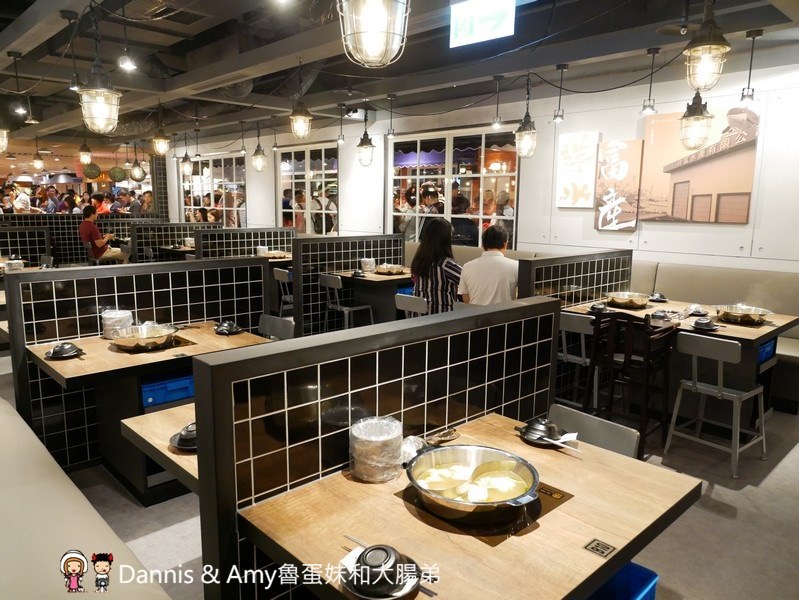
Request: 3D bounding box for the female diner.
[{"bbox_3d":[0.364,0.025,4.519,0.632,1.372,0.490,-8,14,-42],"label":"female diner"}]

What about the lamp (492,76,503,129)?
[{"bbox_3d":[0.982,-1.976,5.542,0.102,0.502,0.102,-8,14,-42],"label":"lamp"}]

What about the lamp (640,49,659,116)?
[{"bbox_3d":[2.015,-1.741,4.428,0.102,0.505,0.102,-8,14,-42],"label":"lamp"}]

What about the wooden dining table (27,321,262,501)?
[{"bbox_3d":[-1.307,0.601,2.998,1.020,0.736,0.704,-8,14,-42],"label":"wooden dining table"}]

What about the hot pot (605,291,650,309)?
[{"bbox_3d":[1.737,0.005,4.221,0.342,0.073,0.367,1,10,0],"label":"hot pot"}]

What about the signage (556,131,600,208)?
[{"bbox_3d":[1.766,-1.291,5.519,0.041,0.724,0.439,-8,14,-42],"label":"signage"}]

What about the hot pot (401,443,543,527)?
[{"bbox_3d":[0.194,0.482,1.444,0.342,0.073,0.372,1,10,0],"label":"hot pot"}]

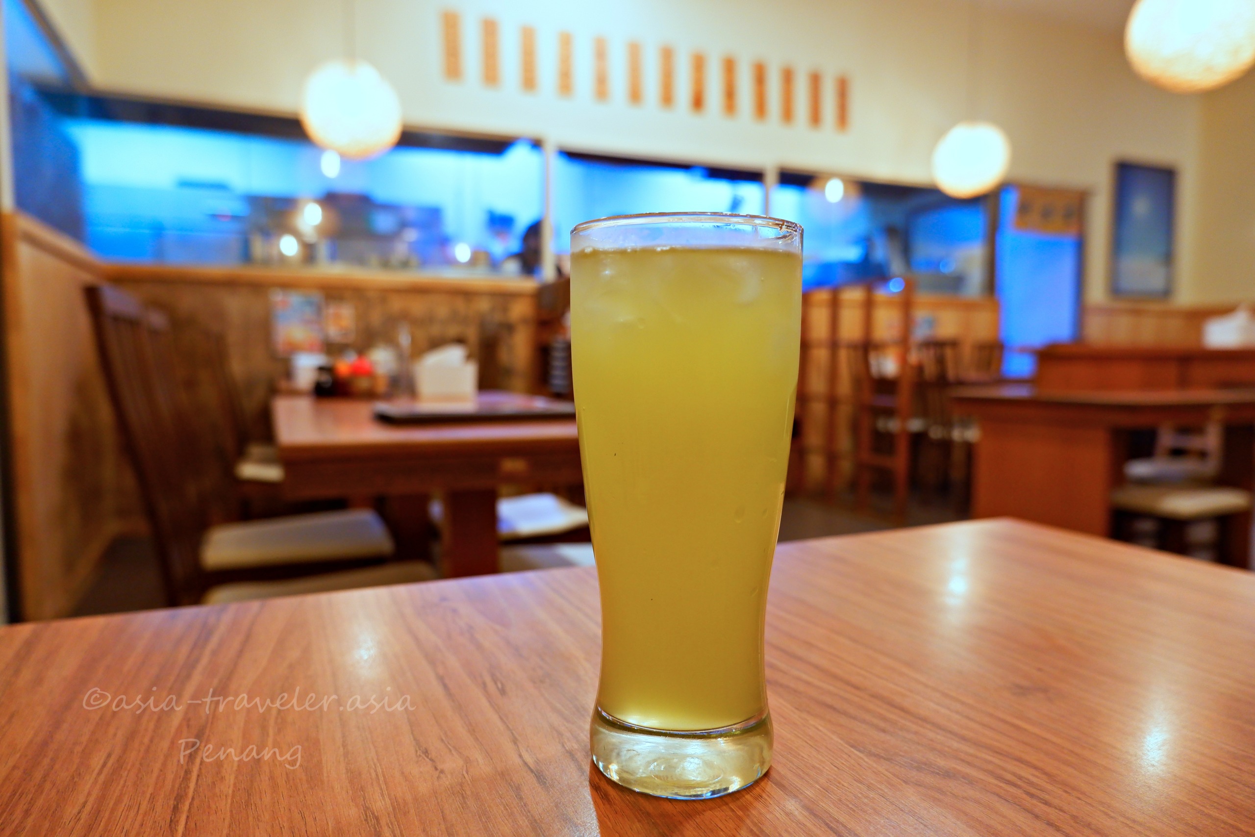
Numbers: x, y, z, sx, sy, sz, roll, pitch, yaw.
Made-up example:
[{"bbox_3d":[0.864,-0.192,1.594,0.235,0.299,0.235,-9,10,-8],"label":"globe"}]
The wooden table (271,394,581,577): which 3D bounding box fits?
[{"bbox_3d":[-0.512,0.342,2.089,0.710,0.730,1.520,-2,5,-24],"label":"wooden table"}]

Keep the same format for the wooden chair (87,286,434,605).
[{"bbox_3d":[-0.545,0.279,1.380,0.520,0.960,0.450,-2,5,-24],"label":"wooden chair"}]

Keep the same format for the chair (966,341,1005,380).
[{"bbox_3d":[2.271,-0.018,5.488,0.520,0.960,0.450,-2,5,-24],"label":"chair"}]

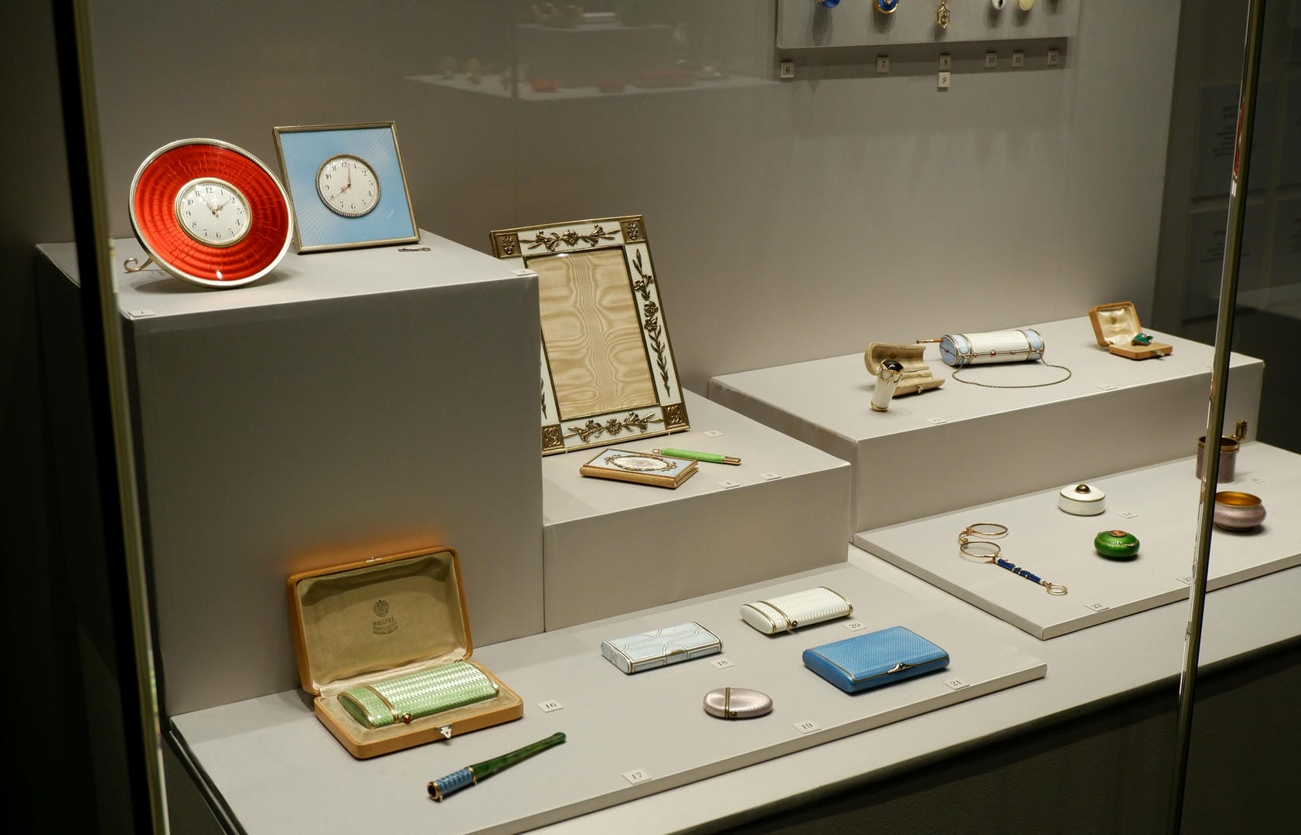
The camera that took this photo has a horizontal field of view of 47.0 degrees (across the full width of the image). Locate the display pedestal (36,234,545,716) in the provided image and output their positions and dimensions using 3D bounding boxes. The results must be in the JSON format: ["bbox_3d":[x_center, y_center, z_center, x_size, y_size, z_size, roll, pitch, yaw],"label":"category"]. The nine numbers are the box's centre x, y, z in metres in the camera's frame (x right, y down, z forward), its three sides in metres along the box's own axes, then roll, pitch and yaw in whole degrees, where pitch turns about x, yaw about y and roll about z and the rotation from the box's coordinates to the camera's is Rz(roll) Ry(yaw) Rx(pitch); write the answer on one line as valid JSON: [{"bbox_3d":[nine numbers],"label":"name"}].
[{"bbox_3d":[-0.286,0.014,1.202,0.291,0.285,0.308,-9,19,-29],"label":"display pedestal"}]

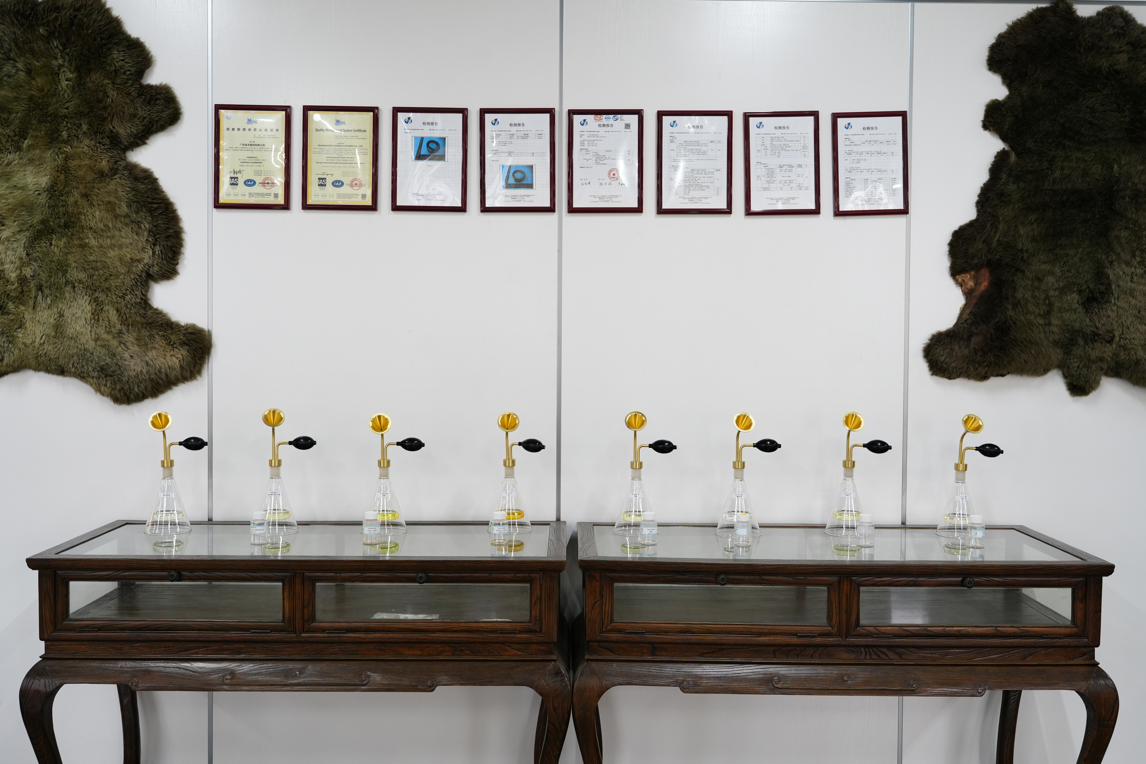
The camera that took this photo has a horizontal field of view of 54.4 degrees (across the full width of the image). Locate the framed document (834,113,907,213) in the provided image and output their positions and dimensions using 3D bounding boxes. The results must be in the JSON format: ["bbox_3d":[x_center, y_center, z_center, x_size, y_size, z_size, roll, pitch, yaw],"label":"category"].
[{"bbox_3d":[0.949,-0.695,3.553,0.240,0.327,0.020,-2,2,-1],"label":"framed document"}]

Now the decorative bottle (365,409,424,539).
[{"bbox_3d":[-0.553,0.278,3.434,0.199,0.367,0.152,0,2,-1],"label":"decorative bottle"}]

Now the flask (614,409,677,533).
[{"bbox_3d":[0.223,0.278,3.443,0.194,0.377,0.151,0,2,-1],"label":"flask"}]

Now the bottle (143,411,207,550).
[{"bbox_3d":[-1.217,0.273,3.420,0.204,0.370,0.154,0,2,-1],"label":"bottle"}]

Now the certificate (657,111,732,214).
[{"bbox_3d":[0.388,-0.697,3.547,0.240,0.327,0.020,0,2,-1],"label":"certificate"}]

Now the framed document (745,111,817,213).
[{"bbox_3d":[0.652,-0.680,3.476,0.234,0.322,0.018,-1,2,0],"label":"framed document"}]

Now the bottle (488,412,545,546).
[{"bbox_3d":[-0.174,0.277,3.448,0.178,0.372,0.150,0,2,-1],"label":"bottle"}]

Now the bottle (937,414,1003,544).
[{"bbox_3d":[1.228,0.285,3.456,0.200,0.374,0.154,0,2,-1],"label":"bottle"}]

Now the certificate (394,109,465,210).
[{"bbox_3d":[-0.454,-0.705,3.538,0.240,0.327,0.020,1,2,-1],"label":"certificate"}]

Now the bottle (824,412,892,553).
[{"bbox_3d":[0.883,0.280,3.455,0.202,0.379,0.153,0,2,-1],"label":"bottle"}]

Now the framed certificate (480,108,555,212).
[{"bbox_3d":[-0.170,-0.688,3.469,0.234,0.322,0.018,0,2,0],"label":"framed certificate"}]

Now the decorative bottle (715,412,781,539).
[{"bbox_3d":[0.528,0.273,3.340,0.195,0.363,0.137,0,2,-2],"label":"decorative bottle"}]

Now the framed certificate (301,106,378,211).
[{"bbox_3d":[-0.736,-0.709,3.535,0.240,0.327,0.020,1,2,-1],"label":"framed certificate"}]

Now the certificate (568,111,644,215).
[{"bbox_3d":[0.103,-0.686,3.471,0.234,0.322,0.018,0,2,0],"label":"certificate"}]

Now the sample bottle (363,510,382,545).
[{"bbox_3d":[-0.566,0.411,3.139,0.048,0.087,0.048,0,2,0],"label":"sample bottle"}]

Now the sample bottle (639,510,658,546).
[{"bbox_3d":[0.215,0.412,3.139,0.048,0.087,0.048,0,2,0],"label":"sample bottle"}]

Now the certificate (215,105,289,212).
[{"bbox_3d":[-0.992,-0.696,3.462,0.234,0.322,0.018,1,2,0],"label":"certificate"}]

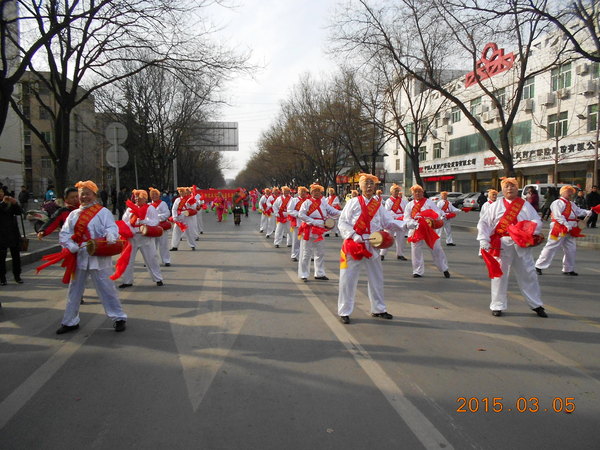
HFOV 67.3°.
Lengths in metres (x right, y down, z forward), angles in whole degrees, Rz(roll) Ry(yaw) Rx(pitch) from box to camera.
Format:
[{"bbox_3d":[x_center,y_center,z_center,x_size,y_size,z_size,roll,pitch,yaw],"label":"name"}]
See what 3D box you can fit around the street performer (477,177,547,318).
[{"bbox_3d":[2.674,0.263,5.734,0.800,1.710,0.550,1,4,14],"label":"street performer"}]

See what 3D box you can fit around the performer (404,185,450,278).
[{"bbox_3d":[2.354,0.192,8.386,0.800,1.410,0.550,1,4,12],"label":"performer"}]

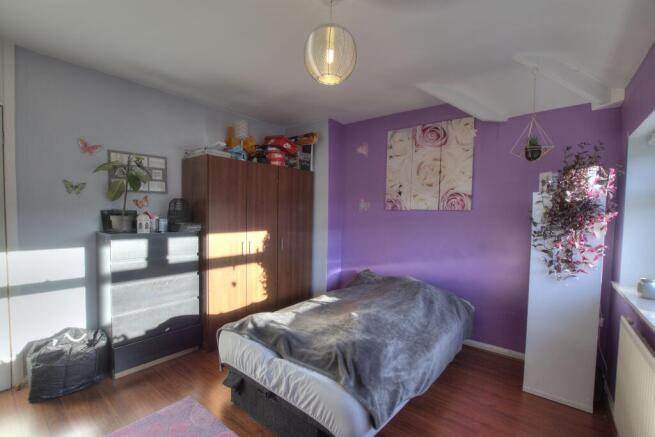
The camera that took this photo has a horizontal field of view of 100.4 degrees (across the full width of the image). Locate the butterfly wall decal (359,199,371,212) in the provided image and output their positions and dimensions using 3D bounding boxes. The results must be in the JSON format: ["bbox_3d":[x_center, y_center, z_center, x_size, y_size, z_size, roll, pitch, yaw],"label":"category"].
[{"bbox_3d":[0.473,-0.163,3.468,0.150,0.160,0.020,3,3,38],"label":"butterfly wall decal"}]

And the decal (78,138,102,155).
[{"bbox_3d":[-1.963,-0.595,2.264,0.020,0.115,0.135,3,3,38],"label":"decal"}]

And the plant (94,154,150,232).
[{"bbox_3d":[-1.692,-0.188,2.268,0.300,0.610,0.350,3,3,38],"label":"plant"}]

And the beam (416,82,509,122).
[{"bbox_3d":[1.231,-1.085,2.482,0.740,0.160,0.200,20,-3,-15],"label":"beam"}]

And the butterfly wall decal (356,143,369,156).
[{"bbox_3d":[0.447,-0.864,3.468,0.150,0.170,0.020,3,3,38],"label":"butterfly wall decal"}]

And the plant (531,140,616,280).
[{"bbox_3d":[1.714,-0.057,1.921,0.440,0.900,0.360,3,3,38],"label":"plant"}]

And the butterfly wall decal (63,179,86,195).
[{"bbox_3d":[-2.032,-0.255,2.197,0.020,0.115,0.135,3,3,38],"label":"butterfly wall decal"}]

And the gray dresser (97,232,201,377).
[{"bbox_3d":[-1.605,0.671,2.496,0.410,1.120,0.690,3,3,38],"label":"gray dresser"}]

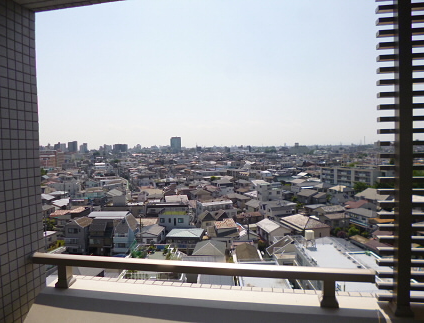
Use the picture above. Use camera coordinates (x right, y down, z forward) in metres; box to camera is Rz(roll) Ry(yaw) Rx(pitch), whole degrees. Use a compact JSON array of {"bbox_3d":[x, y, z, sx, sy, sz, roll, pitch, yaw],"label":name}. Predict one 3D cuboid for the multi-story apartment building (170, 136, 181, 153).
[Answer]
[{"bbox_3d":[-109.220,-43.690,898.940,28.000,57.000,25.000,-1,3,-20],"label":"multi-story apartment building"}]

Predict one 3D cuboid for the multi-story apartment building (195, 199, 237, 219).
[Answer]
[{"bbox_3d":[1.106,18.105,112.159,13.000,6.600,8.500,-2,3,-22],"label":"multi-story apartment building"}]

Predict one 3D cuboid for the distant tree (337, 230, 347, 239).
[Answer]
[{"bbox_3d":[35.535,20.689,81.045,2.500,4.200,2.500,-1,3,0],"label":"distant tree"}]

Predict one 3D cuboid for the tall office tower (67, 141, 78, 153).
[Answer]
[{"bbox_3d":[-302.291,-19.550,649.536,14.000,48.000,14.000,0,2,18],"label":"tall office tower"}]

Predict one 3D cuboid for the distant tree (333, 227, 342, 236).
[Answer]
[{"bbox_3d":[35.378,19.989,83.913,2.400,4.000,2.400,-1,2,0],"label":"distant tree"}]

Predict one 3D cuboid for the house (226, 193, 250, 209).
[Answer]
[{"bbox_3d":[11.500,17.320,127.950,8.200,7.400,7.800,-1,3,-21],"label":"house"}]

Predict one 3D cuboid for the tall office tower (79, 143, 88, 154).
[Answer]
[{"bbox_3d":[-387.700,-34.200,899.390,20.000,38.000,18.000,-1,3,-15],"label":"tall office tower"}]

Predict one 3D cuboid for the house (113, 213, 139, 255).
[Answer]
[{"bbox_3d":[-22.275,18.704,79.055,5.000,8.900,8.500,-1,2,-1],"label":"house"}]

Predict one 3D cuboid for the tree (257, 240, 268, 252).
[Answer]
[{"bbox_3d":[12.467,20.895,72.425,2.500,3.900,2.500,-1,2,0],"label":"tree"}]

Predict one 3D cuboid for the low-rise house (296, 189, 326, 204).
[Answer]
[{"bbox_3d":[44.900,16.990,134.940,9.200,7.400,8.500,-1,3,-22],"label":"low-rise house"}]

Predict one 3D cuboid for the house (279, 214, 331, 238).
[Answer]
[{"bbox_3d":[25.707,18.980,82.462,7.400,7.800,11.000,-2,3,-15],"label":"house"}]

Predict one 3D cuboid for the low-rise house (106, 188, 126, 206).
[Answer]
[{"bbox_3d":[-44.725,17.550,138.904,7.000,7.800,7.500,-2,3,-25],"label":"low-rise house"}]

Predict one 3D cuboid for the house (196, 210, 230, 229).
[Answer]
[{"bbox_3d":[0.402,18.868,89.445,8.800,8.200,6.800,-1,3,-8],"label":"house"}]

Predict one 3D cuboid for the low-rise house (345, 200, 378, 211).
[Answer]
[{"bbox_3d":[51.990,17.736,103.947,9.500,7.500,8.000,-2,3,-15],"label":"low-rise house"}]

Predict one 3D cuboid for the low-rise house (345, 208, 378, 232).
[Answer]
[{"bbox_3d":[48.303,18.529,93.269,6.300,7.000,10.600,-2,3,-17],"label":"low-rise house"}]

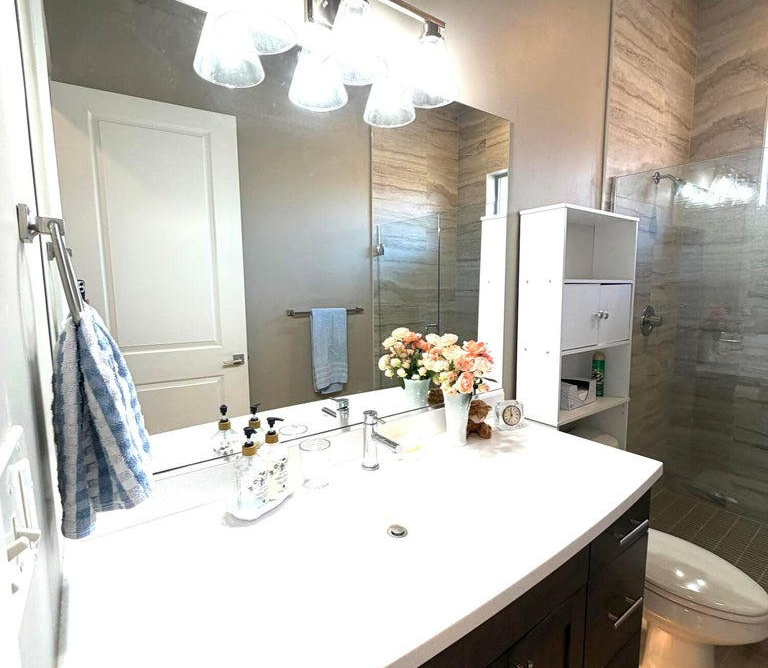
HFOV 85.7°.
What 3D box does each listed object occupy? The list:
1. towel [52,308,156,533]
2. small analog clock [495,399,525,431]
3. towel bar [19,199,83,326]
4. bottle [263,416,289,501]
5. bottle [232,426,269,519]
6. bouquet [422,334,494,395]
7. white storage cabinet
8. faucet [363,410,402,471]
[{"bbox_3d":[-0.445,0.120,0.641,0.114,0.338,0.151,-5,8,-36],"label":"towel"},{"bbox_3d":[0.455,0.294,1.510,0.094,0.102,0.044,-2,7,-8],"label":"small analog clock"},{"bbox_3d":[-0.480,-0.092,0.599,0.069,0.175,0.156,-5,8,-36],"label":"towel bar"},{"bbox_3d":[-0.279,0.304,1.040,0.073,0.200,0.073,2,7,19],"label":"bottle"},{"bbox_3d":[-0.307,0.311,0.963,0.073,0.196,0.073,5,8,40],"label":"bottle"},{"bbox_3d":[0.249,0.112,1.348,0.218,0.187,0.208,-1,7,0],"label":"bouquet"},{"bbox_3d":[0.841,0.342,1.824,0.598,1.681,0.183,-5,8,-36],"label":"white storage cabinet"},{"bbox_3d":[-0.004,0.311,1.158,0.052,0.166,0.172,-5,8,-36],"label":"faucet"}]

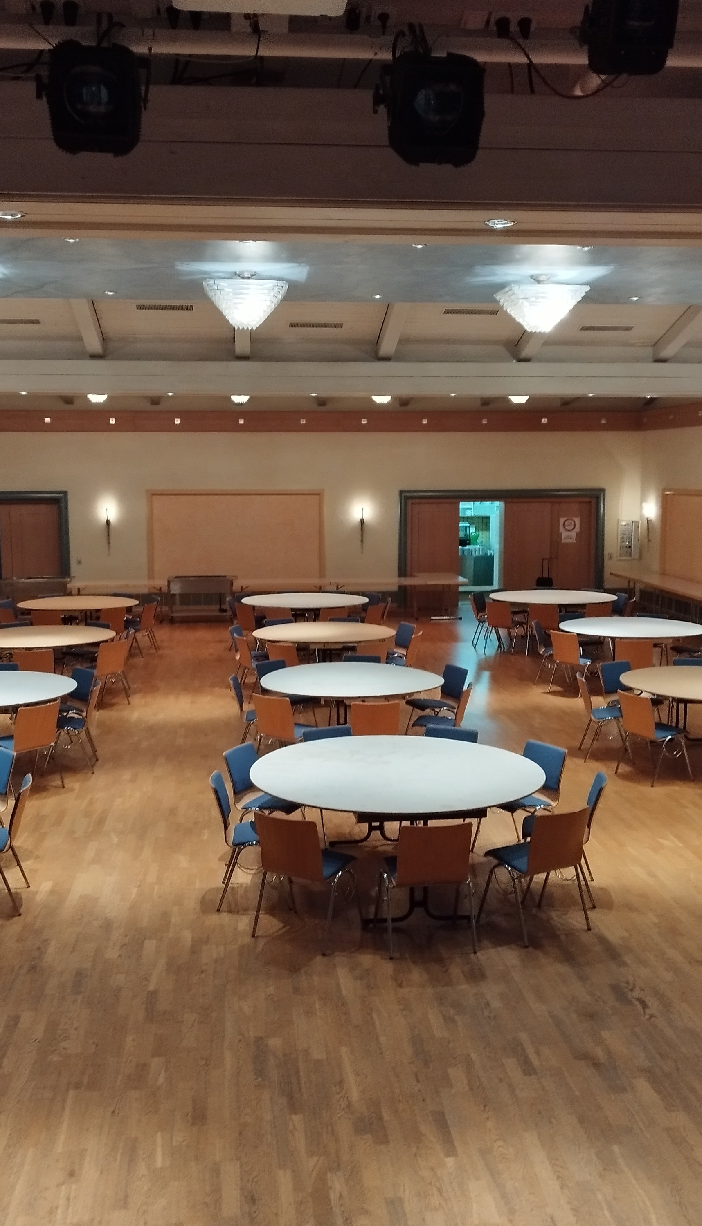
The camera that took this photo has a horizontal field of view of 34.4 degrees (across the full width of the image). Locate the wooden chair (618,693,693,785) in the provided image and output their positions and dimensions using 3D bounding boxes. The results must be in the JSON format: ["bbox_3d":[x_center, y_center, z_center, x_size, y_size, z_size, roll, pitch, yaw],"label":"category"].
[{"bbox_3d":[2.731,1.095,10.178,0.533,0.789,0.523,-4,8,-25],"label":"wooden chair"}]

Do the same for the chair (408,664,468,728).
[{"bbox_3d":[0.846,0.956,11.352,0.530,0.800,0.520,-4,8,-27],"label":"chair"}]

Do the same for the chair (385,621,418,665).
[{"bbox_3d":[0.501,0.549,14.649,0.533,0.789,0.523,-3,8,-23],"label":"chair"}]

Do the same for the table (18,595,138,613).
[{"bbox_3d":[-4.157,0.231,17.414,1.812,0.761,1.812,0,7,0],"label":"table"}]

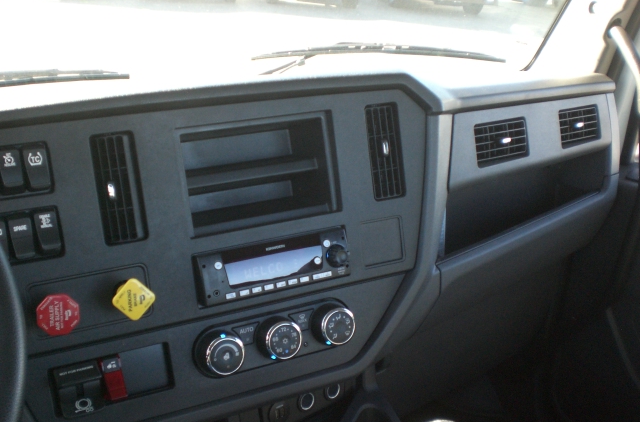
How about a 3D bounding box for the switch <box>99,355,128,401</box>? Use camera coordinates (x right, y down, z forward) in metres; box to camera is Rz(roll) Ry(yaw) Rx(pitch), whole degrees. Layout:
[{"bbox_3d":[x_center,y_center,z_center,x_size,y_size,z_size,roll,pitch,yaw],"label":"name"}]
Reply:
[{"bbox_3d":[-0.224,0.179,0.757,0.021,0.047,0.022,-10,8,-24],"label":"switch"}]

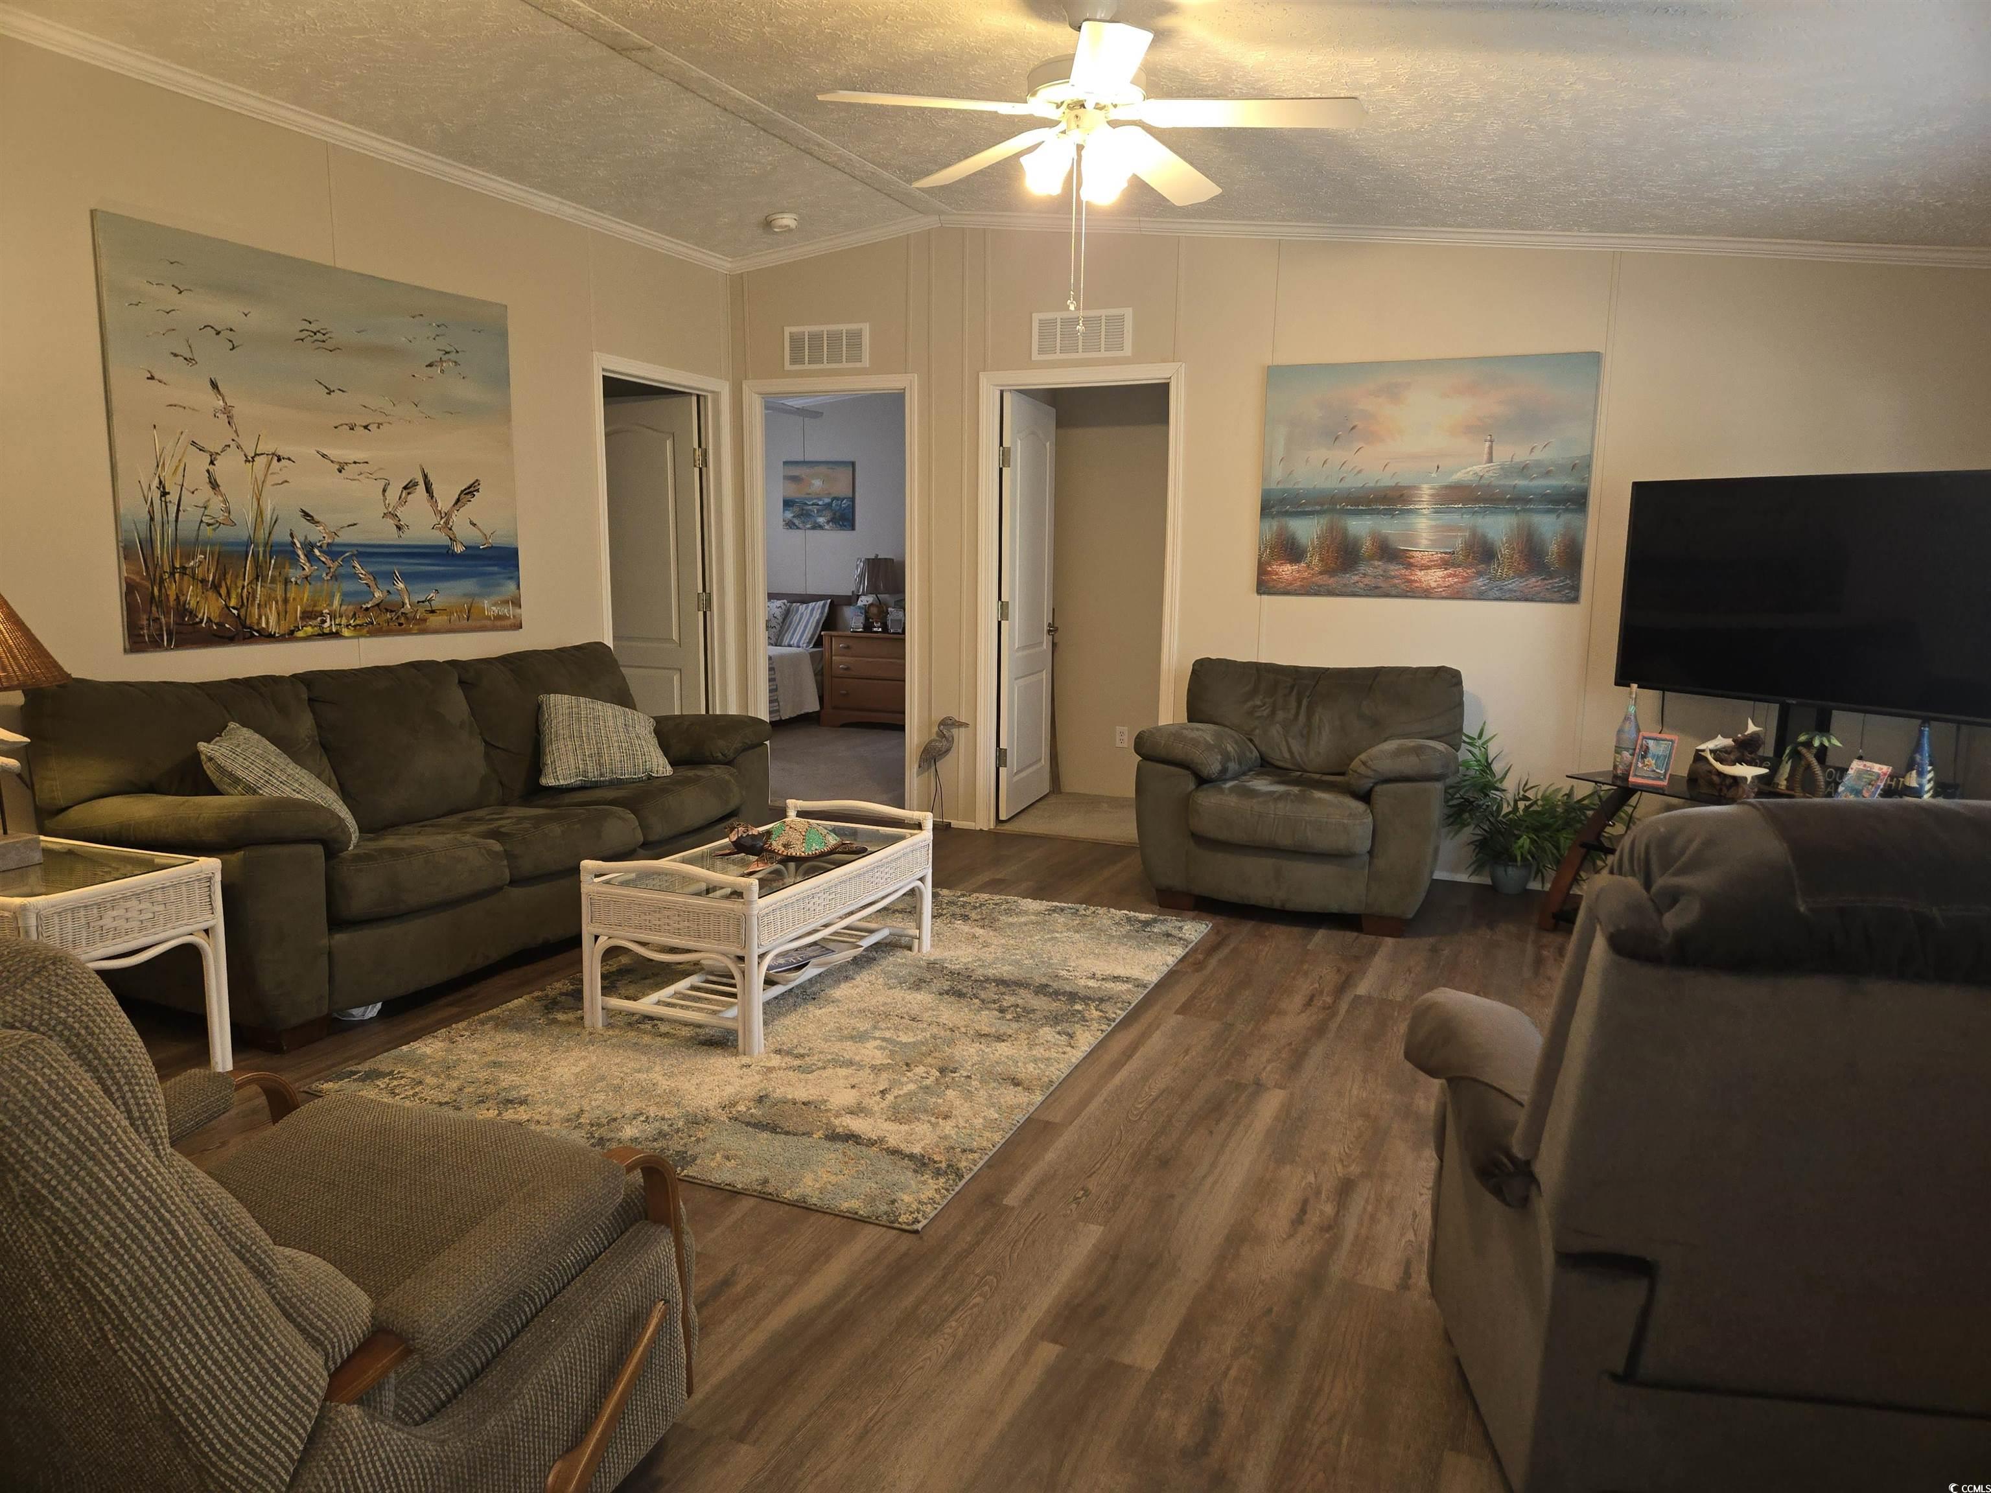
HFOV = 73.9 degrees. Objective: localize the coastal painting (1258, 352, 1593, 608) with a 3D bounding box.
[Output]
[{"bbox_3d":[1.641,-1.029,5.128,1.215,0.908,0.040,5,9,25],"label":"coastal painting"}]

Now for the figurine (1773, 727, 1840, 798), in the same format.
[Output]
[{"bbox_3d":[2.550,0.050,4.155,0.195,0.225,0.120,9,12,44],"label":"figurine"}]

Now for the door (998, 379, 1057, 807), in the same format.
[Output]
[{"bbox_3d":[0.160,-0.676,6.449,0.036,1.965,0.765,3,9,18],"label":"door"}]

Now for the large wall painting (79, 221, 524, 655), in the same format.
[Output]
[{"bbox_3d":[-2.211,-0.982,4.475,0.035,1.220,1.520,5,9,25],"label":"large wall painting"}]

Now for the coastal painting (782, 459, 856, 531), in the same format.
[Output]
[{"bbox_3d":[-1.312,-1.855,9.821,0.615,0.510,0.030,5,9,25],"label":"coastal painting"}]

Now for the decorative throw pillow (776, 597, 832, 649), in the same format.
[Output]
[{"bbox_3d":[-1.442,-0.904,9.757,0.410,0.430,0.140,5,-28,25],"label":"decorative throw pillow"}]

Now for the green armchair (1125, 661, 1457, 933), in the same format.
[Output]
[{"bbox_3d":[1.163,0.135,4.986,1.120,0.865,0.970,5,9,25],"label":"green armchair"}]

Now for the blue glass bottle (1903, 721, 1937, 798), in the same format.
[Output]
[{"bbox_3d":[2.655,0.071,3.804,0.075,0.297,0.075,-7,12,-42],"label":"blue glass bottle"}]

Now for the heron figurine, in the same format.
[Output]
[{"bbox_3d":[-0.245,0.120,6.107,0.265,0.525,0.100,6,10,30],"label":"heron figurine"}]

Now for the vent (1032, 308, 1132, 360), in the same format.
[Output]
[{"bbox_3d":[0.365,-1.756,5.644,0.460,0.195,0.020,5,9,25],"label":"vent"}]

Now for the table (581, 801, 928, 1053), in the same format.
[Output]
[{"bbox_3d":[-0.654,0.479,3.906,0.545,0.472,1.030,4,9,24],"label":"table"}]

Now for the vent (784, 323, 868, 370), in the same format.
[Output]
[{"bbox_3d":[-0.790,-1.866,6.175,0.460,0.197,0.020,5,9,25],"label":"vent"}]

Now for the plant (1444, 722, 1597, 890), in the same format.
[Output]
[{"bbox_3d":[1.982,0.263,4.941,0.660,0.666,0.450,4,9,23],"label":"plant"}]

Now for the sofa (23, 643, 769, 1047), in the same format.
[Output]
[{"bbox_3d":[-1.745,0.169,4.420,0.990,0.880,2.280,5,9,25],"label":"sofa"}]

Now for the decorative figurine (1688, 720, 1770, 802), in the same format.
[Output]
[{"bbox_3d":[2.297,0.033,4.150,0.235,0.255,0.150,9,12,44],"label":"decorative figurine"}]

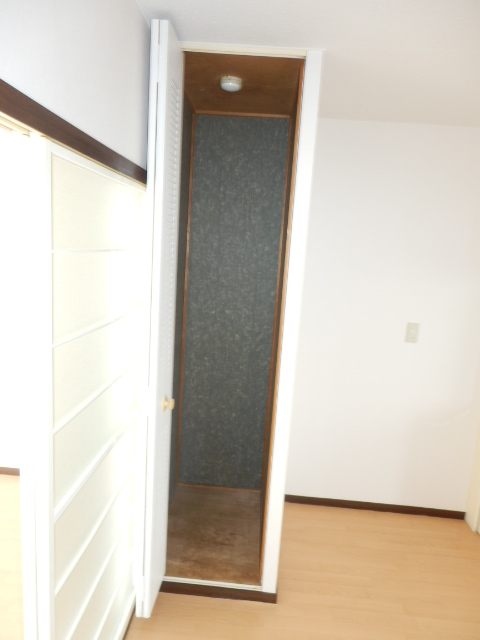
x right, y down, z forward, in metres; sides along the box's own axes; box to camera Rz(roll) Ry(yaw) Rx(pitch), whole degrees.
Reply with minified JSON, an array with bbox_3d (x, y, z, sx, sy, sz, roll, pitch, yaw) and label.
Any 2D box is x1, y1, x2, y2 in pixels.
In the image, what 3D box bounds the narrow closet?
[{"bbox_3d":[-0.071,0.032,2.292,0.560,2.295,0.805,4,9,3],"label":"narrow closet"}]

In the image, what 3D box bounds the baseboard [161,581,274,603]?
[{"bbox_3d":[-0.124,1.287,2.094,0.581,0.061,0.016,4,9,3],"label":"baseboard"}]

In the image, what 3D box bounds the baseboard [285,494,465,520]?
[{"bbox_3d":[0.857,1.218,2.893,1.210,0.061,0.015,4,9,3],"label":"baseboard"}]

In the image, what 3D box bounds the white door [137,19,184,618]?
[{"bbox_3d":[-0.327,0.100,1.799,0.063,2.285,0.270,4,9,3],"label":"white door"}]

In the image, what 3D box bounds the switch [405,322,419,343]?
[{"bbox_3d":[1.052,0.083,2.694,0.067,0.119,0.012,4,9,3],"label":"switch"}]

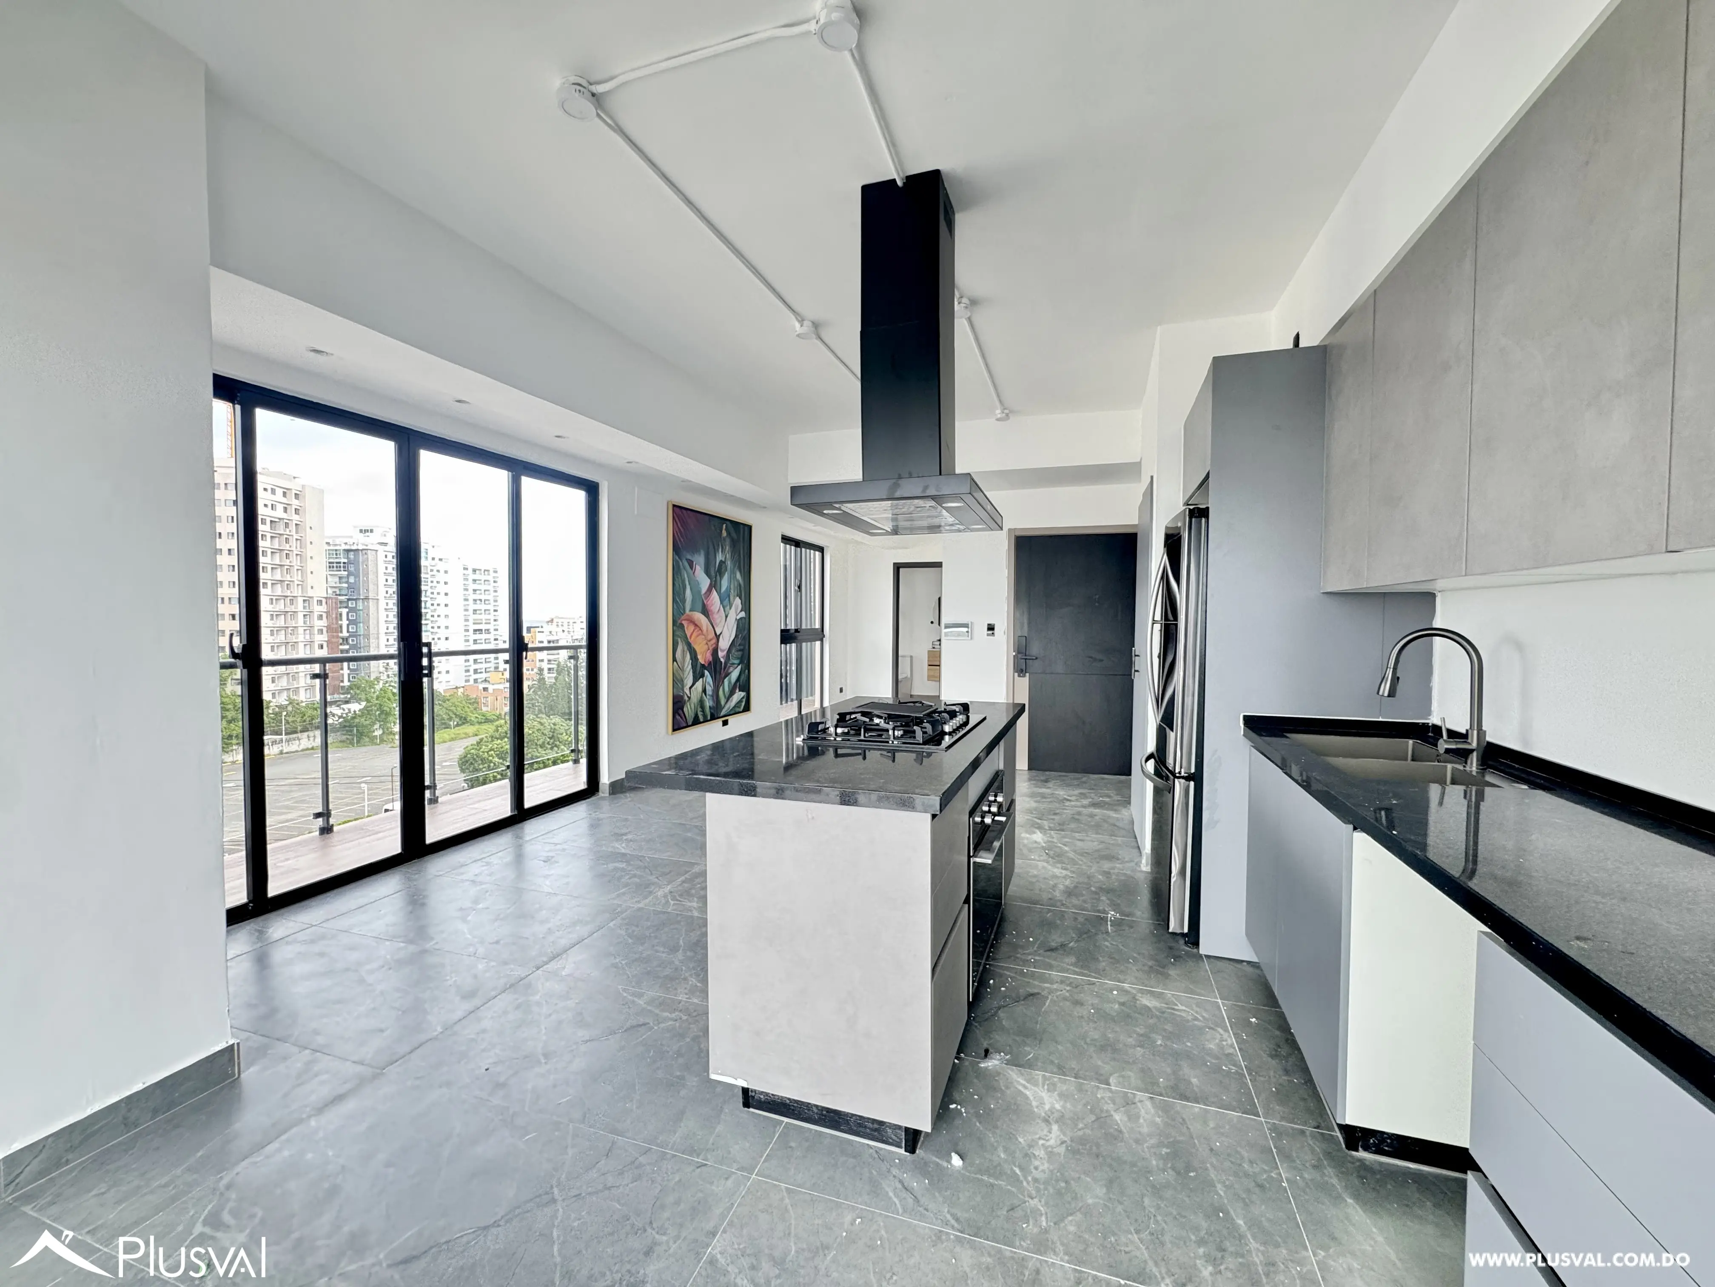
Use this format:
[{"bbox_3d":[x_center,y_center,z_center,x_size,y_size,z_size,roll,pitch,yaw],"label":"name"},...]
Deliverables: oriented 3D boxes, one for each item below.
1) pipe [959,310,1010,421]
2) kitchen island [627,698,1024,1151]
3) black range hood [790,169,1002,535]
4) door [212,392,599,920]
[{"bbox_3d":[0.805,-1.689,4.391,0.093,0.073,1.796,1,2,19],"label":"pipe"},{"bbox_3d":[0.091,0.784,2.698,0.898,0.927,1.948,1,2,19],"label":"kitchen island"},{"bbox_3d":[0.201,-1.067,2.608,0.609,1.194,0.902,1,2,19],"label":"black range hood"},{"bbox_3d":[-2.457,0.010,3.996,0.113,2.394,2.846,1,2,19],"label":"door"}]

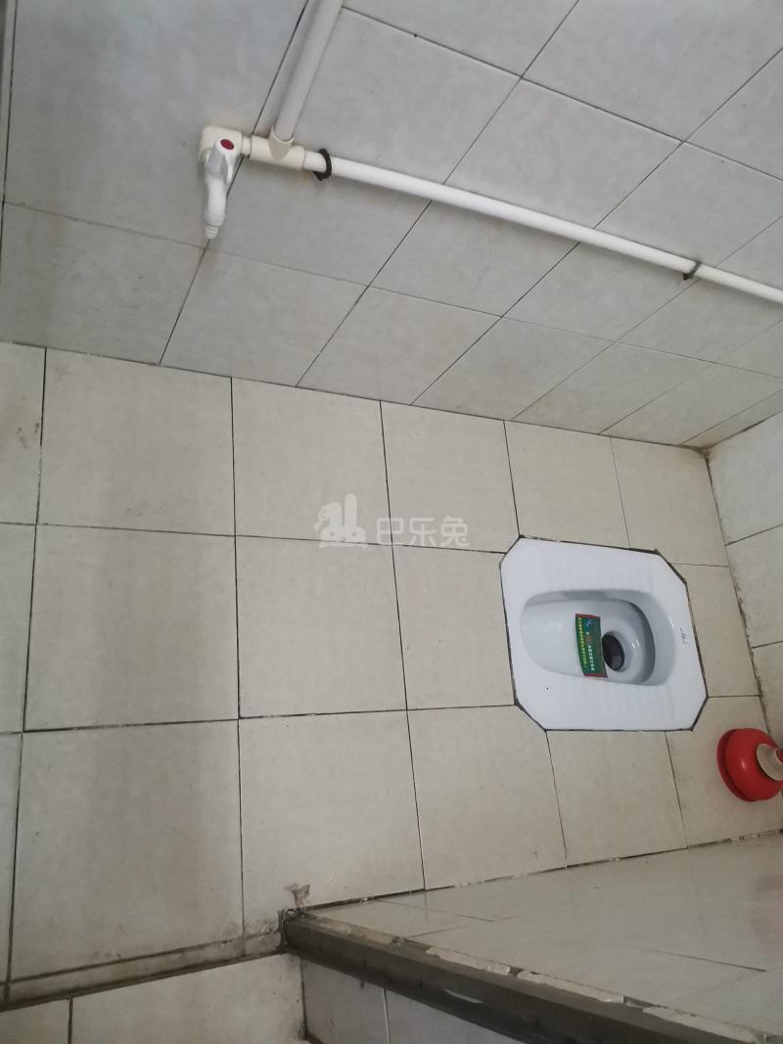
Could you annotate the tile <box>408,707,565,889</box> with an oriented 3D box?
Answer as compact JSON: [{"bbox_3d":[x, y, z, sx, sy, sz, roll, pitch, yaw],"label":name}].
[{"bbox_3d":[0.169,0.475,1.386,0.300,0.012,0.284,5,69,-27],"label":"tile"}]

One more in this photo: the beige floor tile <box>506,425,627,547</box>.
[{"bbox_3d":[0.385,-0.082,1.724,0.300,0.010,0.271,4,69,-27],"label":"beige floor tile"}]

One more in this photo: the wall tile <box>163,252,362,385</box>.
[{"bbox_3d":[-0.216,-0.319,1.273,0.248,0.330,0.012,5,69,-27],"label":"wall tile"}]

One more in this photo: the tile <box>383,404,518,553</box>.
[{"bbox_3d":[0.121,-0.086,1.574,0.300,0.012,0.300,4,69,-27],"label":"tile"}]

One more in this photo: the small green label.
[{"bbox_3d":[0.429,0.266,1.681,0.072,0.015,0.133,8,68,-34],"label":"small green label"}]

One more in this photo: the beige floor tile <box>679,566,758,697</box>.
[{"bbox_3d":[0.737,0.246,1.780,0.190,0.012,0.299,5,69,-27],"label":"beige floor tile"}]

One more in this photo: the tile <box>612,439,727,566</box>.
[{"bbox_3d":[0.657,-0.046,1.854,0.302,0.010,0.304,4,69,-27],"label":"tile"}]

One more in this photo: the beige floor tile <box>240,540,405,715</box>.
[{"bbox_3d":[-0.120,0.178,1.340,0.300,0.012,0.300,4,69,-27],"label":"beige floor tile"}]

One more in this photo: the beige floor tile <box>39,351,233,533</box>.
[{"bbox_3d":[-0.418,-0.129,1.316,0.305,0.010,0.304,4,69,-27],"label":"beige floor tile"}]

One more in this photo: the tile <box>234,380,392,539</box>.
[{"bbox_3d":[-0.148,-0.106,1.437,0.300,0.012,0.300,4,69,-27],"label":"tile"}]

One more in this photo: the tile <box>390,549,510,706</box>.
[{"bbox_3d":[0.122,0.198,1.476,0.239,0.010,0.301,4,69,-27],"label":"tile"}]

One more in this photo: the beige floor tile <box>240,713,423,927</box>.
[{"bbox_3d":[-0.094,0.469,1.257,0.300,0.010,0.309,4,69,-27],"label":"beige floor tile"}]

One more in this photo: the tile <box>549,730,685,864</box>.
[{"bbox_3d":[0.438,0.522,1.514,0.300,0.012,0.230,5,69,-27],"label":"tile"}]

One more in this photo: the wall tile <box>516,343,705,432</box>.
[{"bbox_3d":[0.447,-0.270,1.625,0.248,0.331,0.010,4,69,-27],"label":"wall tile"}]

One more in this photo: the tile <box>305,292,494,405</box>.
[{"bbox_3d":[0.002,-0.305,1.403,0.246,0.331,0.010,4,69,-27],"label":"tile"}]

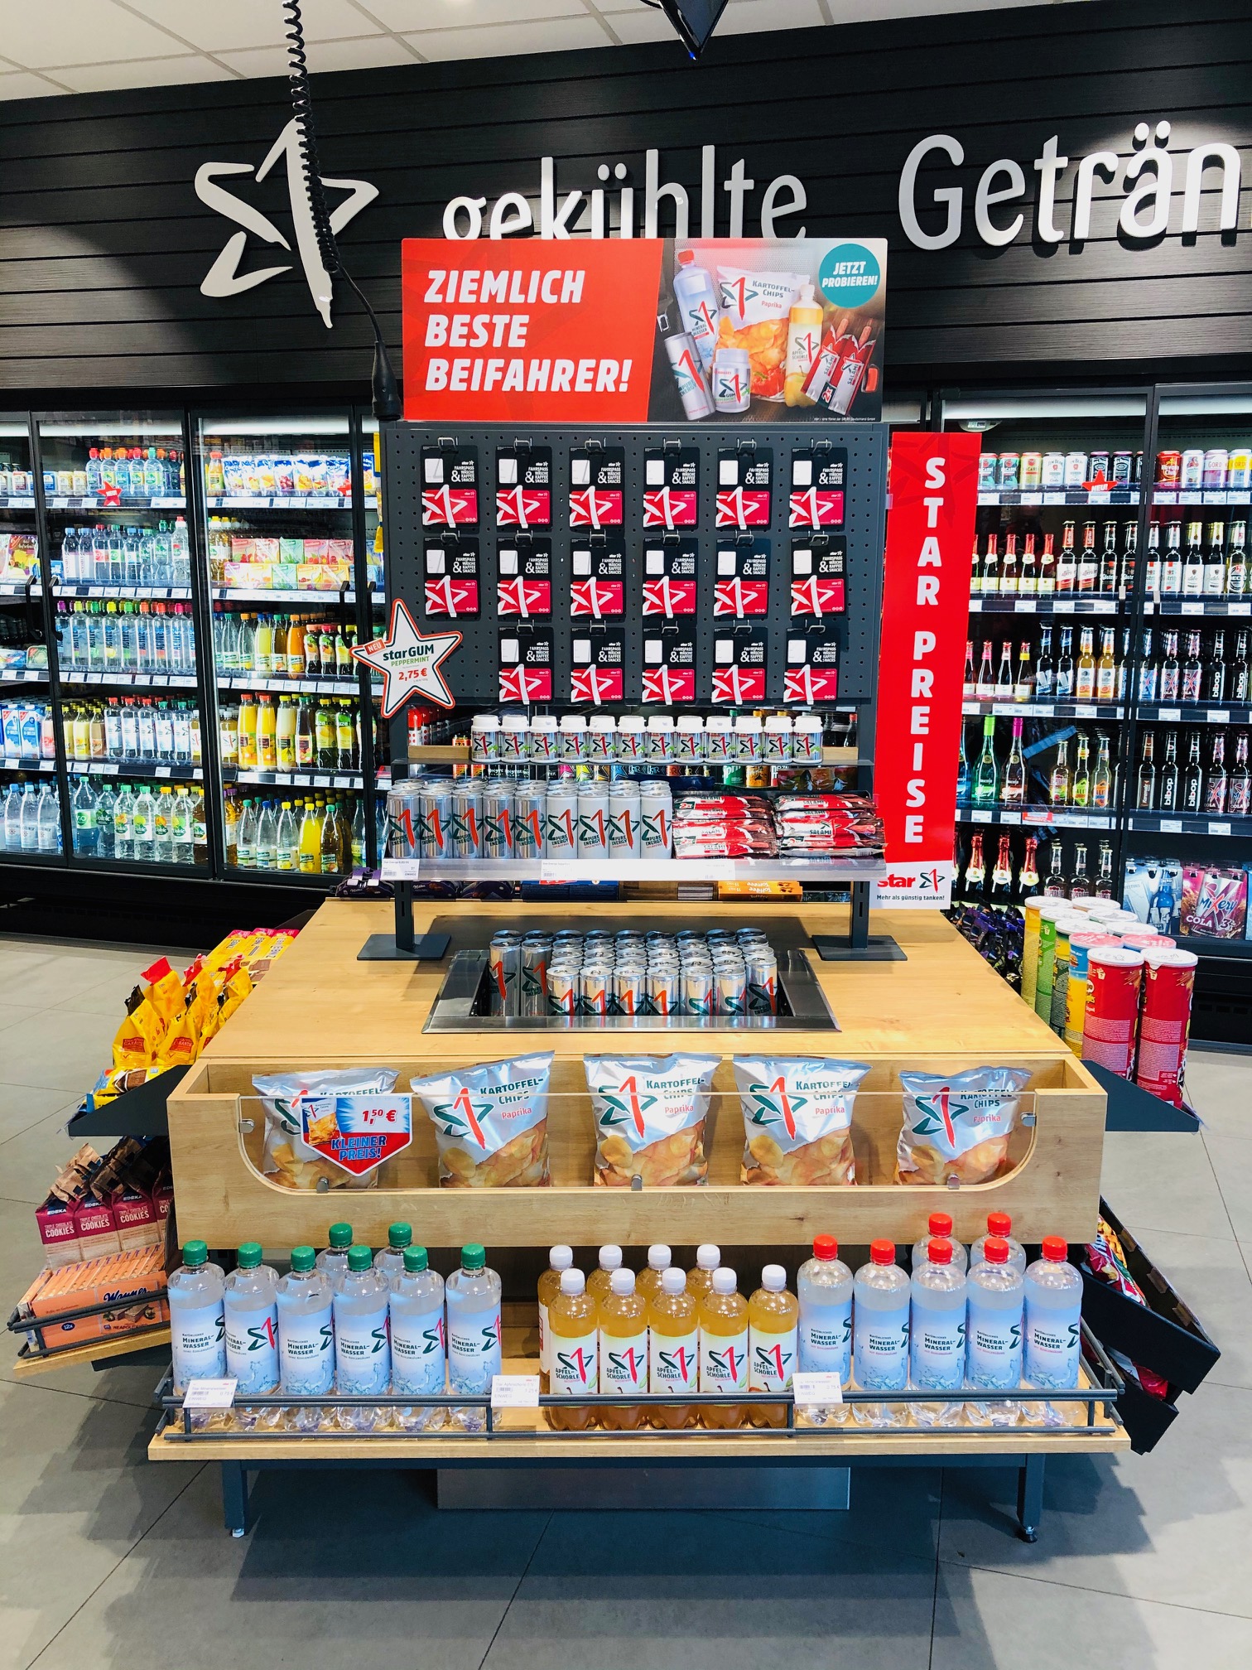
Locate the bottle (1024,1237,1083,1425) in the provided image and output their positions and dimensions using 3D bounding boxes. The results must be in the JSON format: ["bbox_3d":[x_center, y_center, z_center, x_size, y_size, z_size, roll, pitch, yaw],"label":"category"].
[{"bbox_3d":[0.562,0.652,1.794,0.072,0.247,0.072,0,12,-1],"label":"bottle"}]

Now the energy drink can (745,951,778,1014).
[{"bbox_3d":[0.229,0.272,2.269,0.053,0.134,0.053,0,12,0],"label":"energy drink can"}]

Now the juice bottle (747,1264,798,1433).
[{"bbox_3d":[0.193,0.669,1.777,0.065,0.211,0.065,0,12,-1],"label":"juice bottle"}]

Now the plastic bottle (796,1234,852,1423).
[{"bbox_3d":[0.262,0.651,1.797,0.072,0.247,0.072,0,12,-1],"label":"plastic bottle"}]

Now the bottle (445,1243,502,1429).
[{"bbox_3d":[-0.195,0.655,1.765,0.074,0.246,0.074,0,12,-1],"label":"bottle"}]

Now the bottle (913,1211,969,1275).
[{"bbox_3d":[0.427,0.640,1.858,0.072,0.242,0.072,0,12,-1],"label":"bottle"}]

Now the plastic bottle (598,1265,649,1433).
[{"bbox_3d":[-0.002,0.671,1.769,0.065,0.211,0.065,0,12,-1],"label":"plastic bottle"}]

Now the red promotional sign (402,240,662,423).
[{"bbox_3d":[-0.159,-0.838,2.252,0.424,0.286,0.010,0,12,-1],"label":"red promotional sign"}]

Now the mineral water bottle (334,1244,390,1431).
[{"bbox_3d":[-0.343,0.655,1.766,0.072,0.242,0.072,0,12,-1],"label":"mineral water bottle"}]

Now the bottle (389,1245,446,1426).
[{"bbox_3d":[-0.271,0.655,1.765,0.072,0.242,0.072,0,12,-1],"label":"bottle"}]

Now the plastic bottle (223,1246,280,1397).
[{"bbox_3d":[-0.487,0.653,1.772,0.072,0.242,0.072,0,12,-1],"label":"plastic bottle"}]

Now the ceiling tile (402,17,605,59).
[{"bbox_3d":[-0.343,-2.376,4.022,0.605,0.020,0.235,3,12,15],"label":"ceiling tile"}]

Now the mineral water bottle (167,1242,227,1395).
[{"bbox_3d":[-0.560,0.654,1.783,0.072,0.247,0.072,0,12,-1],"label":"mineral water bottle"}]

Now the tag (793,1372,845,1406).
[{"bbox_3d":[0.247,0.711,1.736,0.060,0.003,0.042,0,44,-1],"label":"tag"}]

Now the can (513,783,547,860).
[{"bbox_3d":[-0.163,-0.008,2.314,0.053,0.135,0.053,0,12,-1],"label":"can"}]

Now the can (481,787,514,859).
[{"bbox_3d":[-0.216,-0.008,2.314,0.053,0.135,0.053,0,12,-1],"label":"can"}]

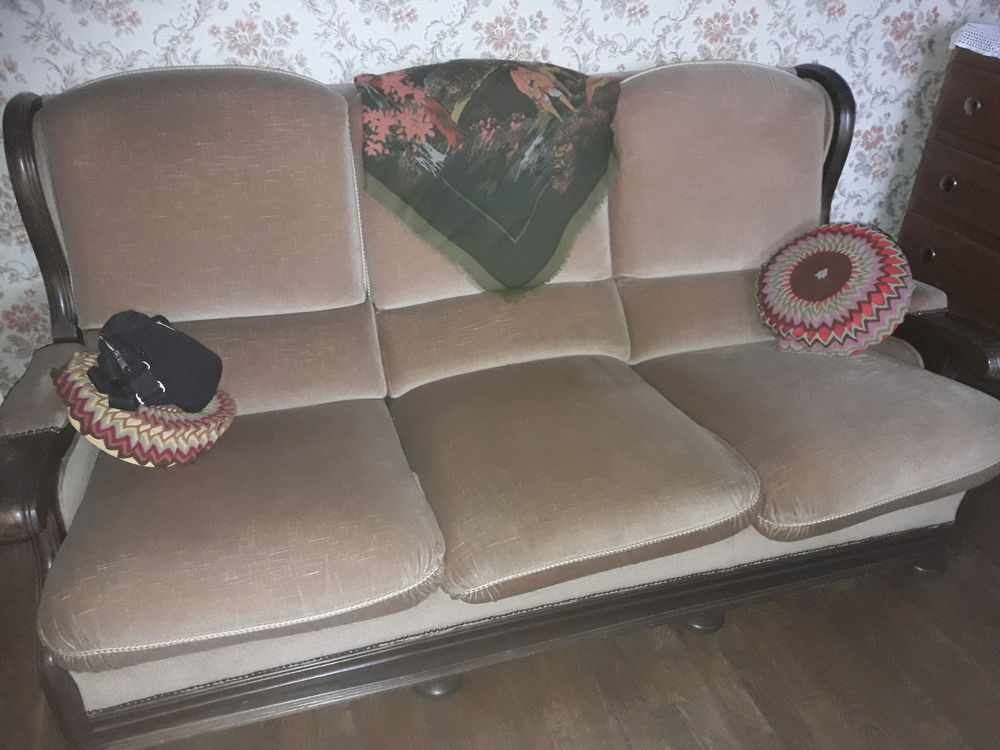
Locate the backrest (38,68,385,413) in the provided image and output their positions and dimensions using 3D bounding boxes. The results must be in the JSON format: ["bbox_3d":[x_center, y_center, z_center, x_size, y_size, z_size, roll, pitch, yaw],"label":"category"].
[{"bbox_3d":[-0.561,-0.256,1.637,0.580,0.685,0.182,-7,13,-17],"label":"backrest"}]

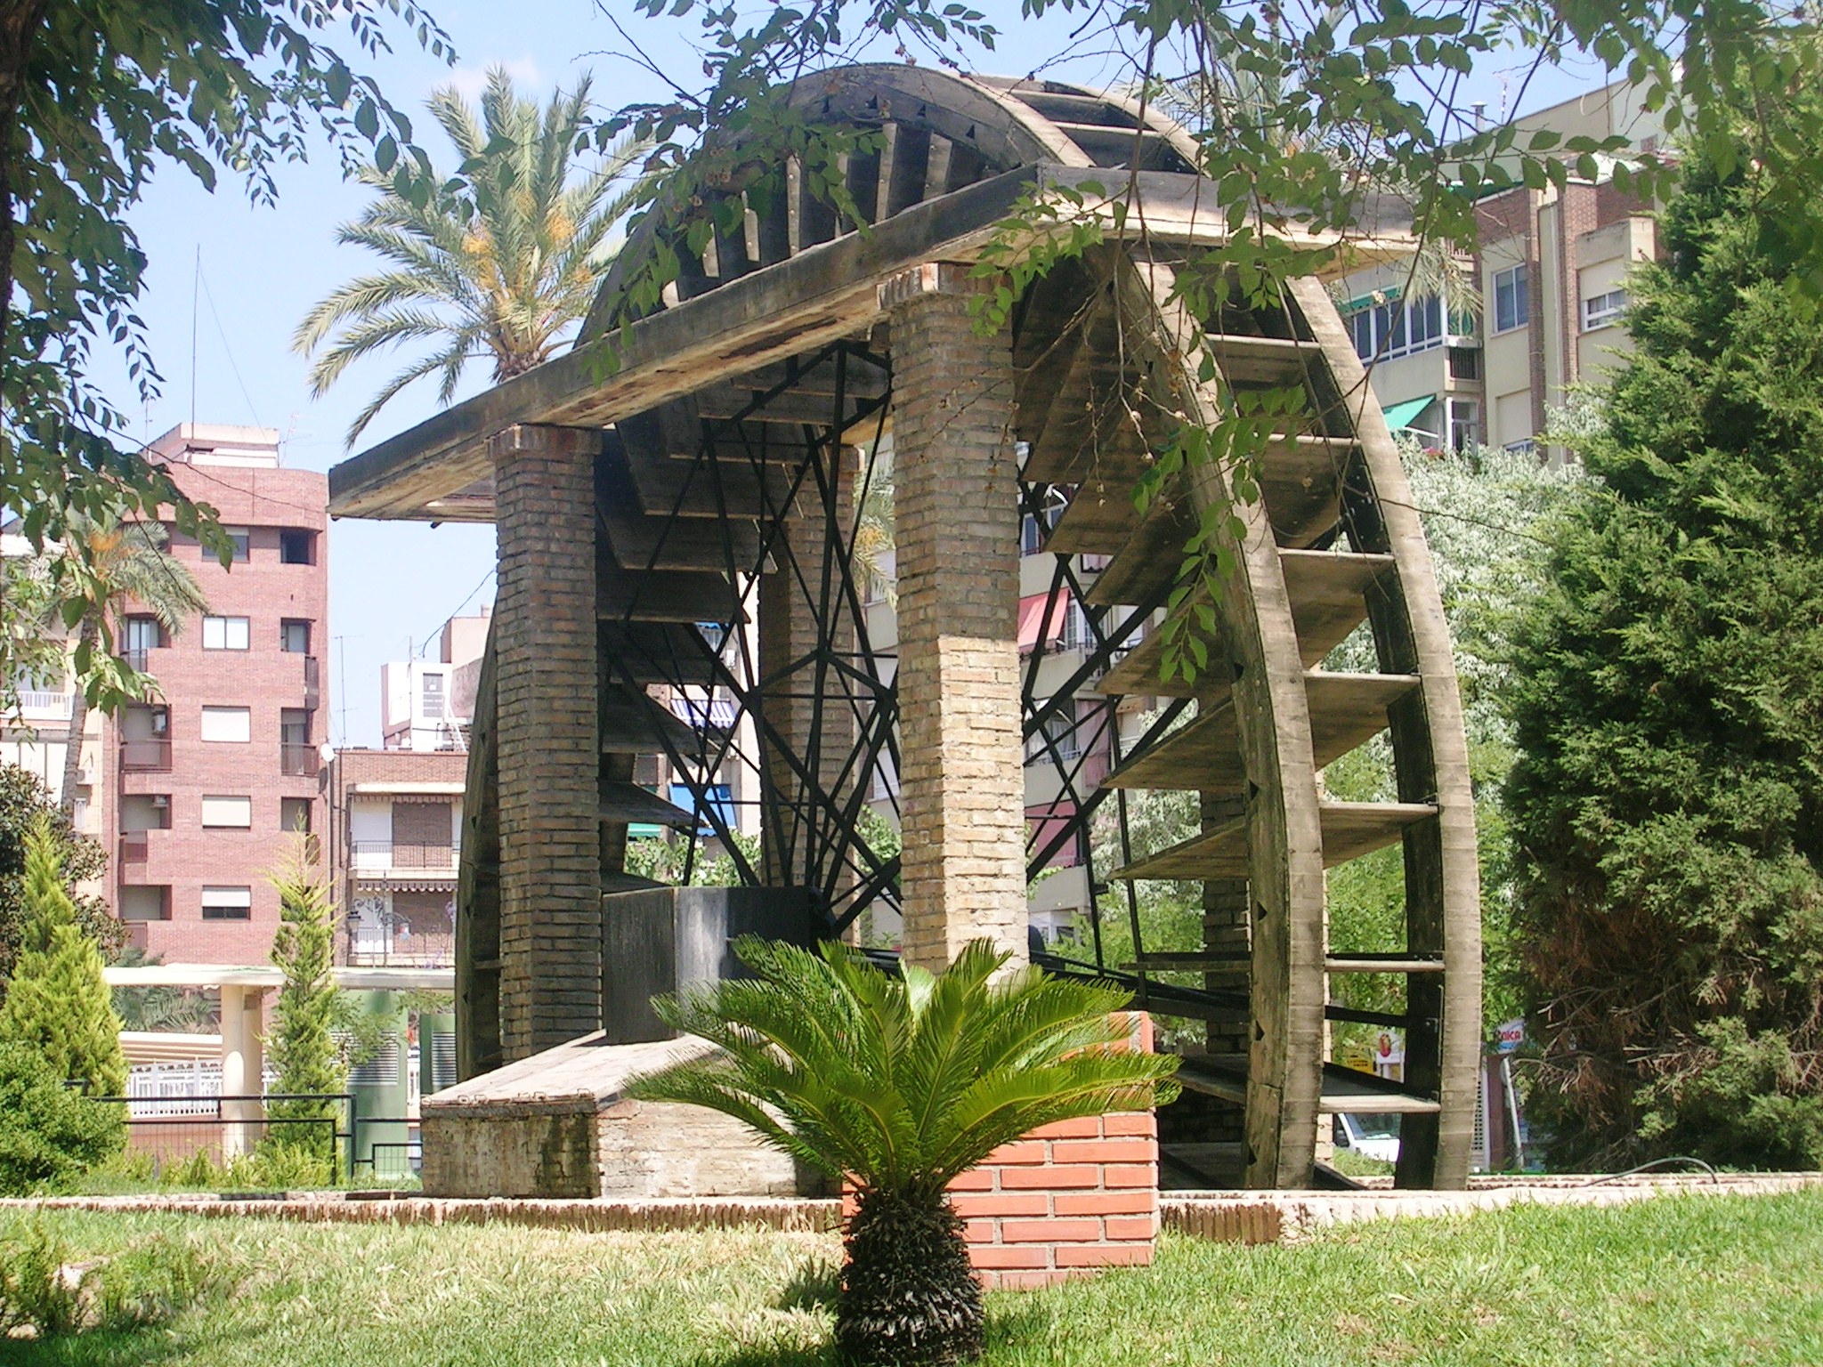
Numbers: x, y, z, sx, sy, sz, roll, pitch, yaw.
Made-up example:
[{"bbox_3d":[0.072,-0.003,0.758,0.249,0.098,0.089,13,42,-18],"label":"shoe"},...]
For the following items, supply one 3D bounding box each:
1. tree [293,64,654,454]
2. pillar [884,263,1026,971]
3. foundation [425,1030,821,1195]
[{"bbox_3d":[-4.478,-0.547,52.578,5.300,13.490,5.300,2,-7,-27],"label":"tree"},{"bbox_3d":[0.205,0.211,18.505,0.410,3.790,0.410,2,-7,-27],"label":"pillar"},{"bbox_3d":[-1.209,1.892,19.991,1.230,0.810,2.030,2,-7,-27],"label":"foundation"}]

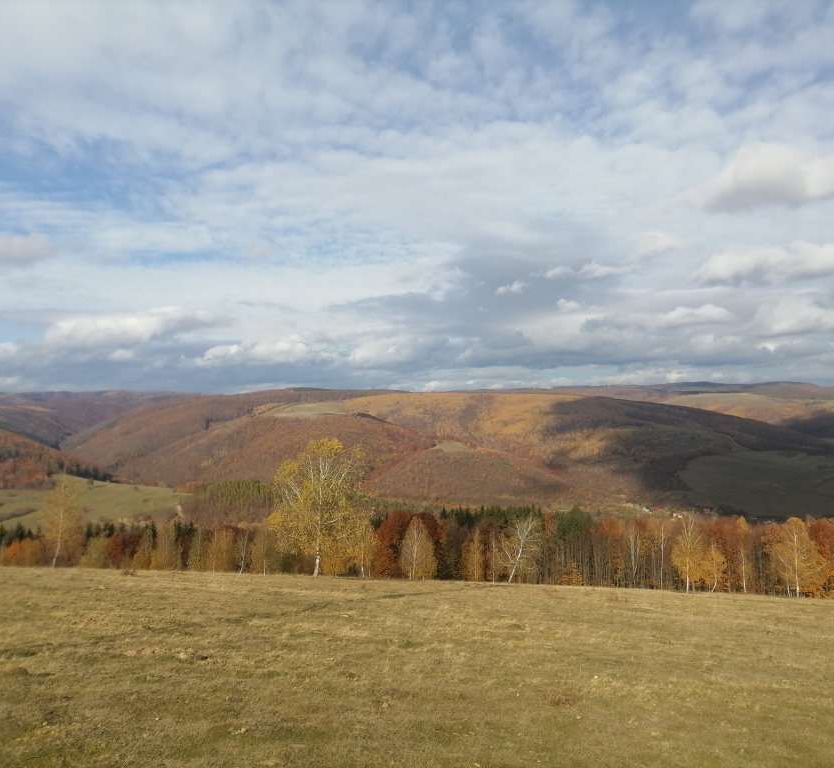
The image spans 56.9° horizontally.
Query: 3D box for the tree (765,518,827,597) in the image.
[{"bbox_3d":[42.435,19.429,86.000,6.590,8.780,6.260,0,-1,26],"label":"tree"}]

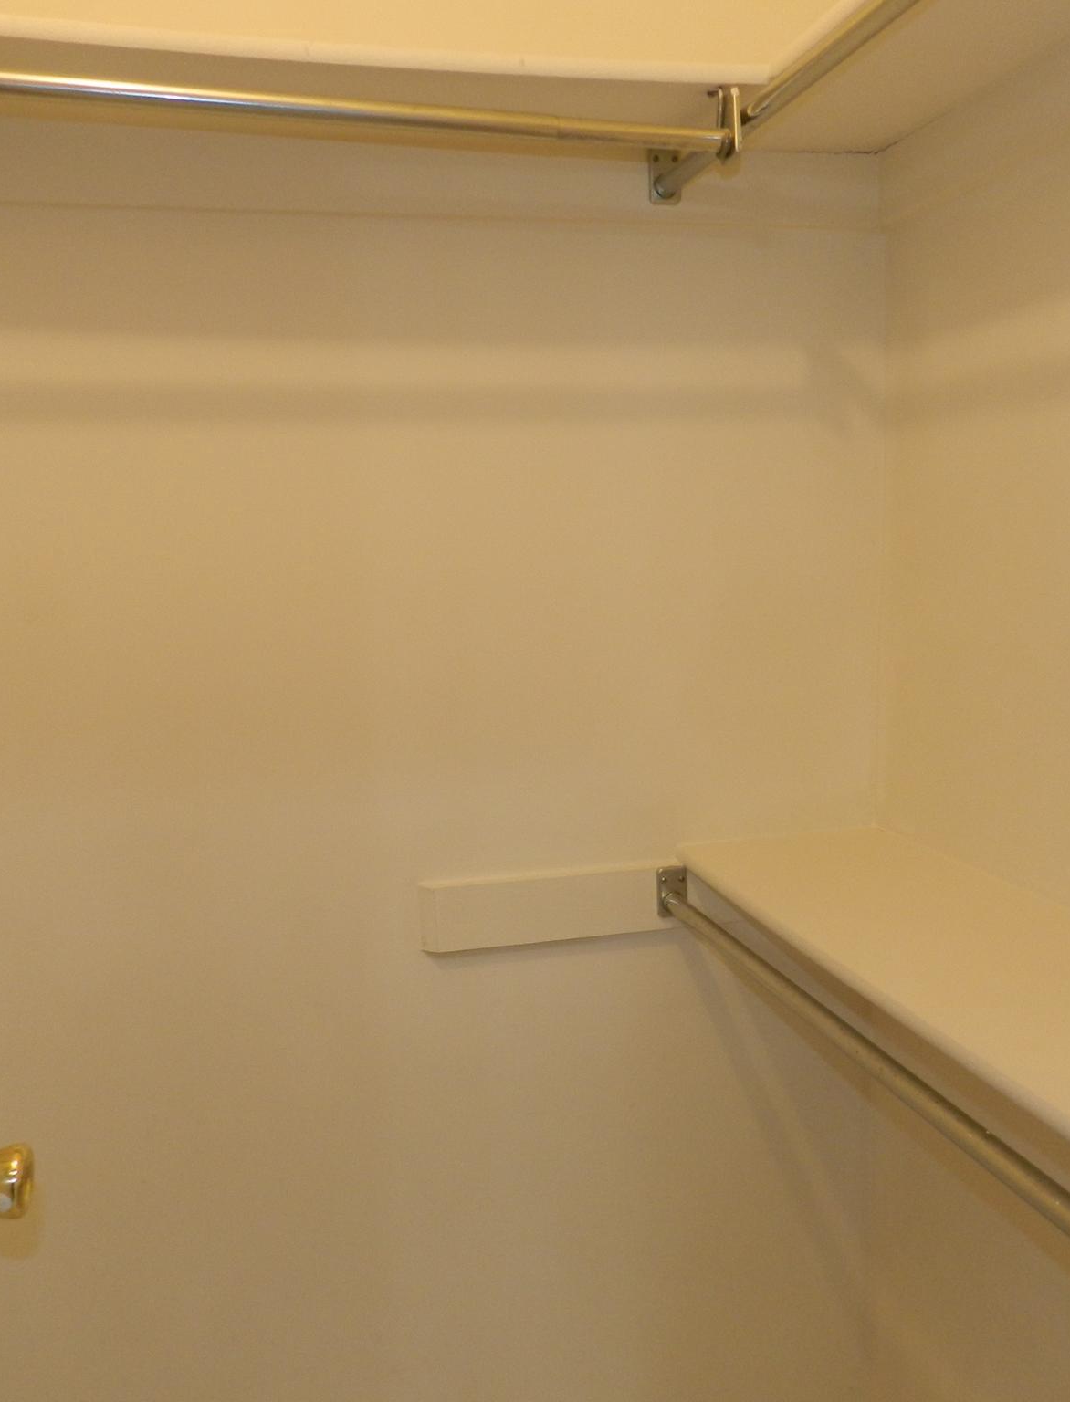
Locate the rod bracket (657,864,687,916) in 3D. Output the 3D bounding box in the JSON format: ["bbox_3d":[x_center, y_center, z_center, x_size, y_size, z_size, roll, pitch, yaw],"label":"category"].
[{"bbox_3d":[0.198,0.272,1.749,0.044,0.073,0.022,-3,8,-14],"label":"rod bracket"}]

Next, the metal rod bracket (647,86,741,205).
[{"bbox_3d":[0.197,-0.682,1.536,0.047,0.084,0.199,-3,8,-14],"label":"metal rod bracket"}]

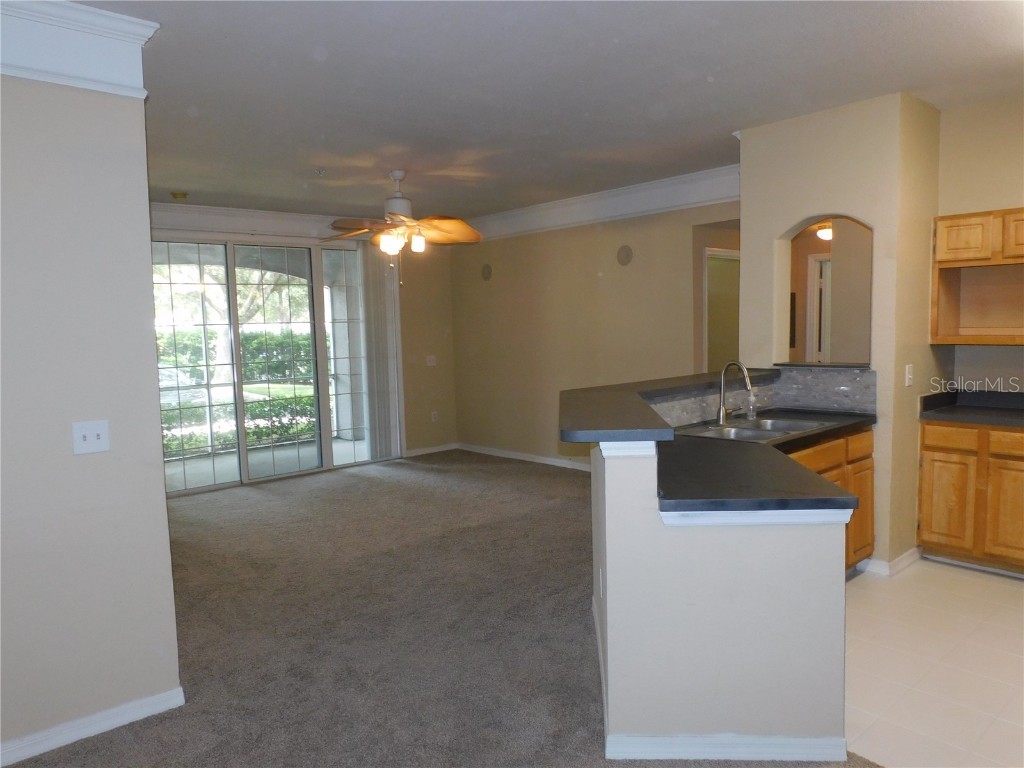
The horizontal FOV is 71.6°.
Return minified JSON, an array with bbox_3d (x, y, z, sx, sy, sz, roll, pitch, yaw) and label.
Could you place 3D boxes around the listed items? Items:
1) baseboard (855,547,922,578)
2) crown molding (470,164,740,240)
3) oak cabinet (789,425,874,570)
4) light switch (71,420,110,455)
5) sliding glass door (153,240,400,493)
[{"bbox_3d":[2.277,1.044,4.265,0.433,0.087,0.171,-6,7,-40],"label":"baseboard"},{"bbox_3d":[0.701,-1.682,6.800,0.101,0.292,4.024,-6,7,-40],"label":"crown molding"},{"bbox_3d":[1.433,0.685,3.946,1.207,0.865,0.614,-6,7,-40],"label":"oak cabinet"},{"bbox_3d":[-1.548,0.196,2.612,0.117,0.120,0.012,-6,7,-40],"label":"light switch"},{"bbox_3d":[-2.251,-0.212,7.086,2.666,2.294,0.121,-6,7,-40],"label":"sliding glass door"}]

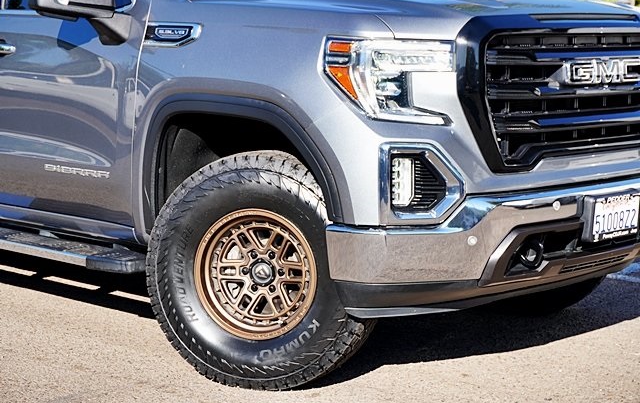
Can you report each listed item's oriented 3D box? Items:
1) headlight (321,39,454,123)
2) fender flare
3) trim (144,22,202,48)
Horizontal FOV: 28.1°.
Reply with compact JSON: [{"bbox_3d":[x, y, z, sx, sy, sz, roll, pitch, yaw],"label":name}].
[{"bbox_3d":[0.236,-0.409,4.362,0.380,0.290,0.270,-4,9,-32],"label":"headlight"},{"bbox_3d":[-0.277,-0.105,4.584,1.040,0.560,0.130,8,11,42],"label":"fender flare"},{"bbox_3d":[-0.543,-0.619,4.781,0.320,0.095,0.030,8,11,42],"label":"trim"}]

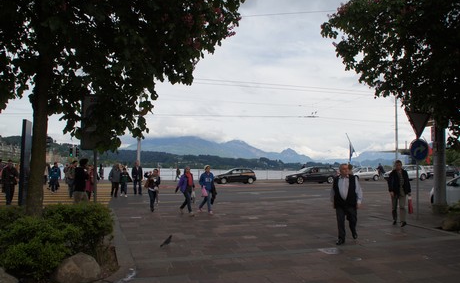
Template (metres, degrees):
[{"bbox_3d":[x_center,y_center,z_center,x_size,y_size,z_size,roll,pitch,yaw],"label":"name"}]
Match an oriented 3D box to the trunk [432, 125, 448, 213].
[{"bbox_3d":[7.457,0.850,12.200,0.500,3.500,0.500,1,-4,0],"label":"trunk"}]

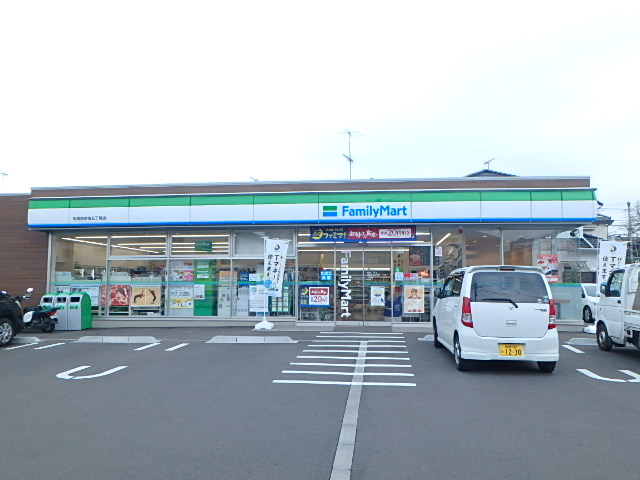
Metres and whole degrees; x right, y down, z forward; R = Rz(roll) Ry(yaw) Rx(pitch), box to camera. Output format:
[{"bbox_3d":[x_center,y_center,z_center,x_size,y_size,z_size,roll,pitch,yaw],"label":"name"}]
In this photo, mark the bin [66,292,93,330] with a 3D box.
[{"bbox_3d":[-6.200,1.845,13.873,0.380,0.950,0.500,0,-5,6],"label":"bin"}]

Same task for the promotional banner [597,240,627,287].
[{"bbox_3d":[6.955,0.773,12.750,0.660,1.550,0.080,-1,-5,10],"label":"promotional banner"}]

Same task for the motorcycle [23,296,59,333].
[{"bbox_3d":[-7.170,1.772,13.371,1.750,1.060,0.680,-1,-5,18],"label":"motorcycle"}]

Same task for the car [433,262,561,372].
[{"bbox_3d":[2.954,1.269,9.637,1.500,1.660,3.400,0,-3,3],"label":"car"}]

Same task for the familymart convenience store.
[{"bbox_3d":[-0.069,0.770,18.190,14.300,3.780,10.000,0,-5,6],"label":"familymart convenience store"}]

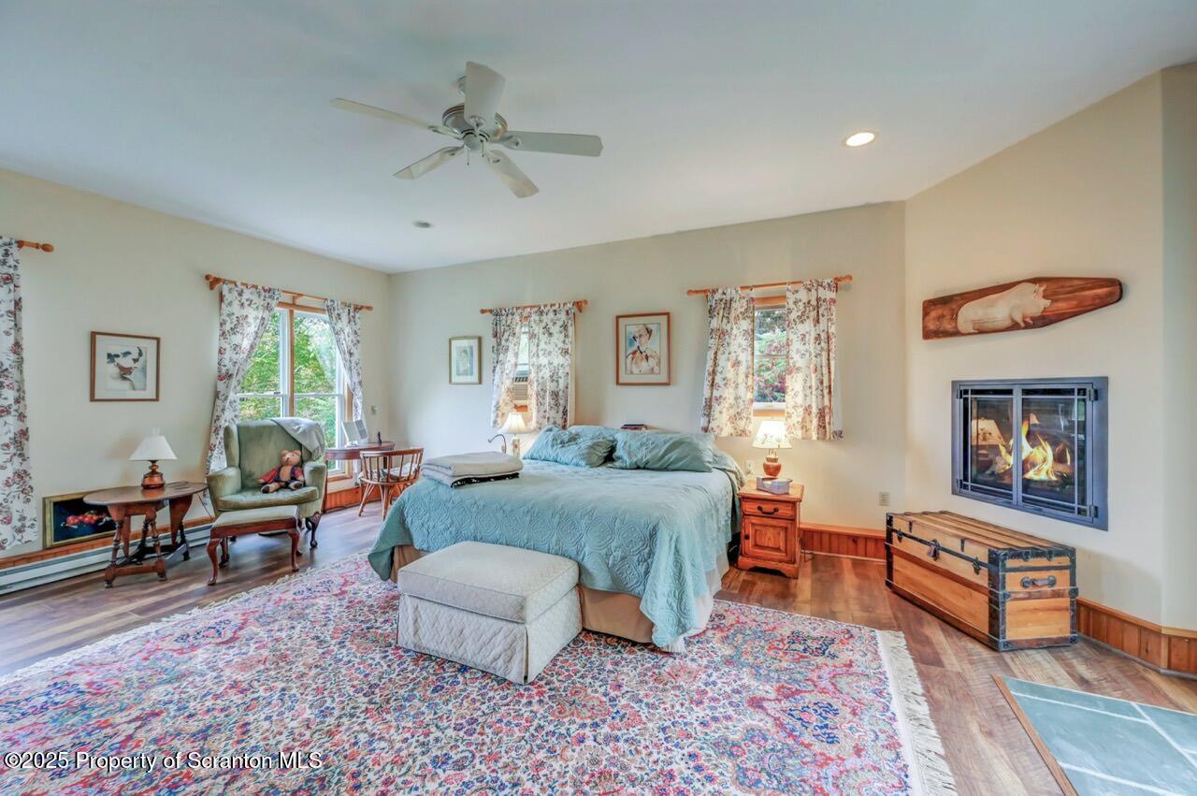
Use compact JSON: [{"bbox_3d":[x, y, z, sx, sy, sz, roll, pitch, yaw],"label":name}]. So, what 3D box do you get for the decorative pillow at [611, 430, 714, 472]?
[{"bbox_3d":[0.568,0.469,4.140,0.880,0.370,0.190,0,-31,24],"label":"decorative pillow"}]

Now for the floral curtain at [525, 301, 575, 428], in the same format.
[{"bbox_3d":[-0.500,-0.311,4.862,0.594,1.317,0.110,0,0,22],"label":"floral curtain"}]

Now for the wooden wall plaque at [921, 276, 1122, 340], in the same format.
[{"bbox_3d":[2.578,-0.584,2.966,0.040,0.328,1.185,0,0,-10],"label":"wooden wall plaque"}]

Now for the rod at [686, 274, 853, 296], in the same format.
[{"bbox_3d":[1.512,-1.017,4.226,1.409,0.070,0.090,0,0,23],"label":"rod"}]

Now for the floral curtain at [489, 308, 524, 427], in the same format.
[{"bbox_3d":[-1.005,-0.342,5.138,0.448,1.344,0.110,0,1,24],"label":"floral curtain"}]

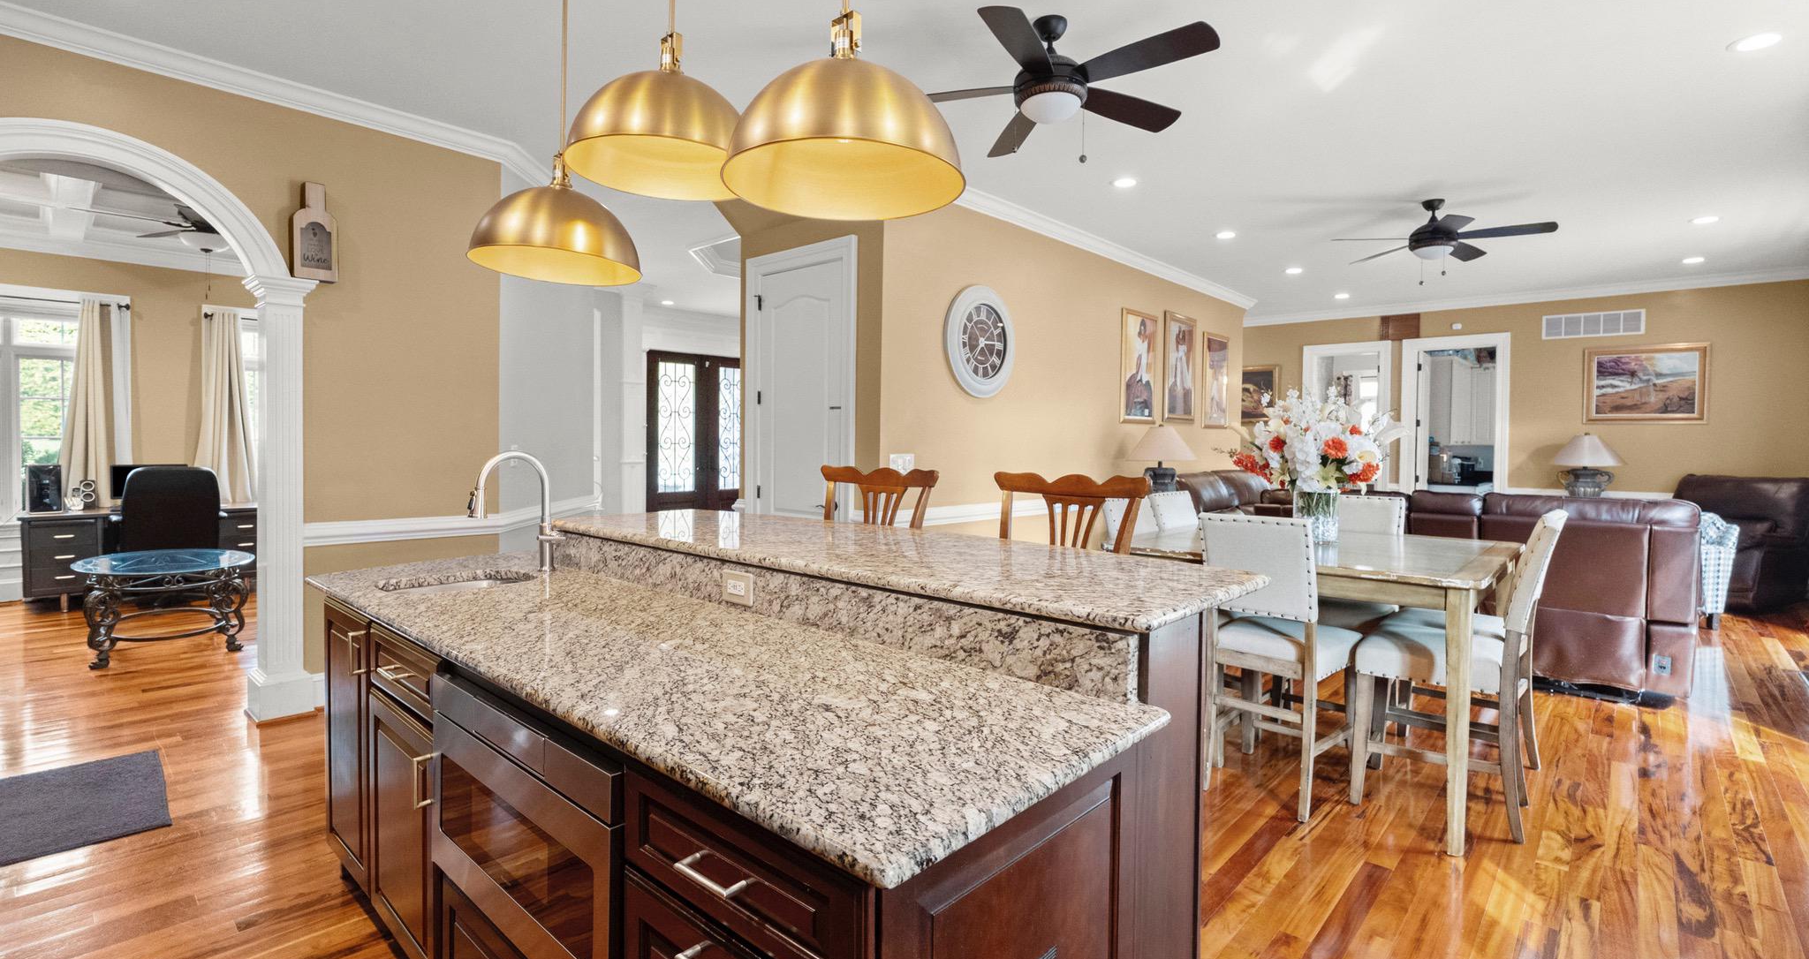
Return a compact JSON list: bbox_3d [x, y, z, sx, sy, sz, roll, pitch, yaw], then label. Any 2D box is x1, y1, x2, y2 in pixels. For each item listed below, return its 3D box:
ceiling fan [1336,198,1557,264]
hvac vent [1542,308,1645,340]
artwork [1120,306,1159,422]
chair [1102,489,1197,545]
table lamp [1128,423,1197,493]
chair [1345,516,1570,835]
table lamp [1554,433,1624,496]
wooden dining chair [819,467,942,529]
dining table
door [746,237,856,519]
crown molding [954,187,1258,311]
[{"bbox_3d":[3.570,-1.683,5.432,1.300,0.404,1.300,3,3,42],"label":"ceiling fan"},{"bbox_3d":[7.118,-1.599,8.316,0.808,0.248,0.025,3,3,42],"label":"hvac vent"},{"bbox_3d":[2.121,-0.999,7.255,0.039,0.987,0.690,3,3,42],"label":"artwork"},{"bbox_3d":[1.647,0.634,4.204,0.590,1.070,0.460,3,3,42],"label":"chair"},{"bbox_3d":[2.198,-0.069,6.865,0.520,0.790,0.520,3,3,42],"label":"table lamp"},{"bbox_3d":[2.060,0.688,2.998,0.600,1.070,0.460,3,3,42],"label":"chair"},{"bbox_3d":[6.739,-0.056,7.902,0.520,0.790,0.520,3,3,42],"label":"table lamp"},{"bbox_3d":[-0.222,0.590,2.770,0.490,1.230,0.510,3,3,42],"label":"wooden dining chair"},{"bbox_3d":[1.792,0.744,3.511,1.340,0.910,1.480,3,3,42],"label":"dining table"},{"bbox_3d":[-0.690,-0.200,5.353,1.110,2.622,0.085,3,3,42],"label":"door"},{"bbox_3d":[1.992,-1.924,7.029,0.084,0.102,5.970,3,3,42],"label":"crown molding"}]

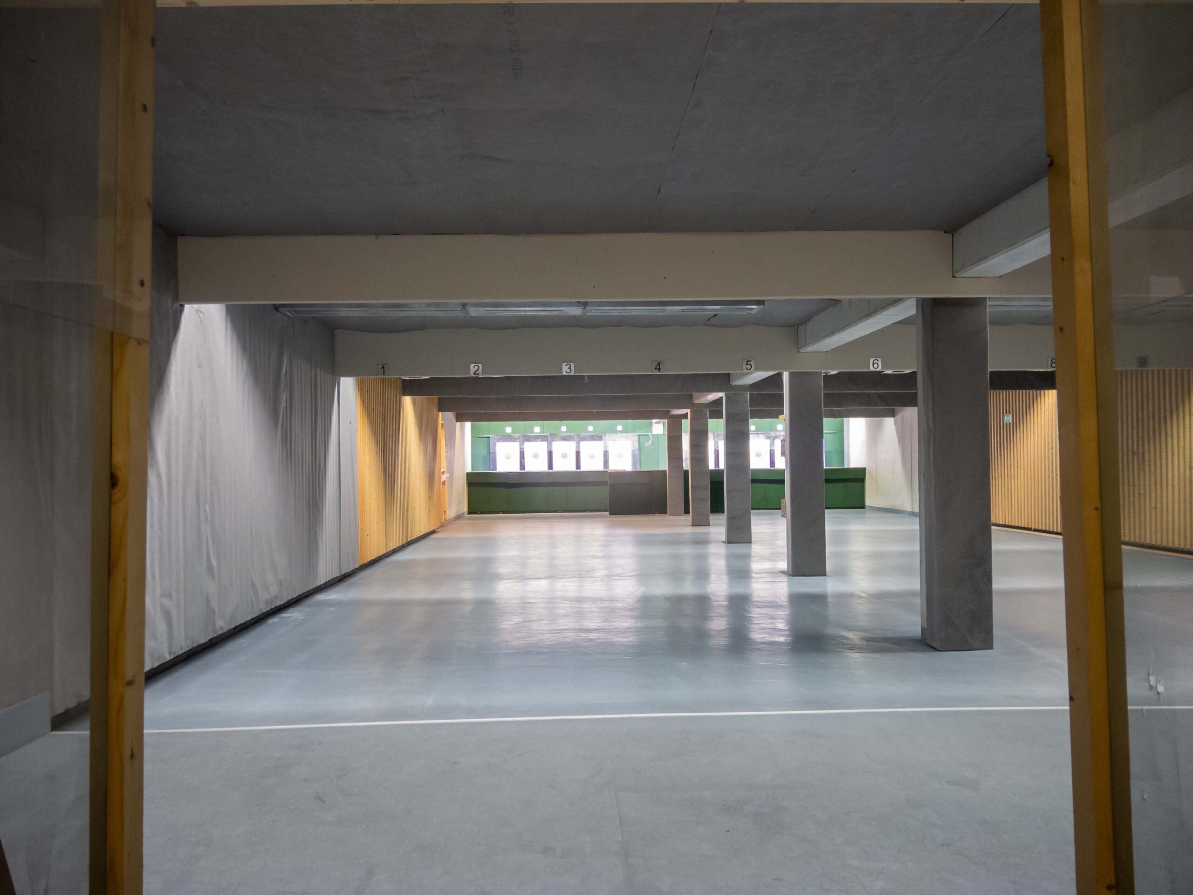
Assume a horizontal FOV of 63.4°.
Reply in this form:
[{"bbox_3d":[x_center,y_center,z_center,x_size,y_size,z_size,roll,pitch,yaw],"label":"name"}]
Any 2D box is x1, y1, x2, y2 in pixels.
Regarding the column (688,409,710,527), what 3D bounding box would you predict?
[{"bbox_3d":[2.061,0.404,19.360,0.374,2.328,0.335,-1,-1,-2],"label":"column"}]

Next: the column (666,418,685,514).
[{"bbox_3d":[1.924,0.480,23.609,0.374,2.322,0.335,-1,-1,-2],"label":"column"}]

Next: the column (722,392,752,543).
[{"bbox_3d":[2.195,0.324,15.112,0.374,2.345,0.335,-1,-1,-2],"label":"column"}]

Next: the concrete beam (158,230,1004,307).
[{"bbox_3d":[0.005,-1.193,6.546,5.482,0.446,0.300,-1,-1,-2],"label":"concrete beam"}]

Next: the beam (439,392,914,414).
[{"bbox_3d":[1.954,-0.974,19.363,10.152,0.457,0.300,-1,-1,-2],"label":"beam"}]

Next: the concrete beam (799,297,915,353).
[{"bbox_3d":[2.473,-1.248,8.727,0.323,0.300,3.994,-1,-1,-2],"label":"concrete beam"}]

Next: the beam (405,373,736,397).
[{"bbox_3d":[-0.407,-1.026,15.039,5.151,0.450,0.300,-1,-1,-2],"label":"beam"}]

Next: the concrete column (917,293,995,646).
[{"bbox_3d":[2.443,0.170,6.613,0.374,2.363,0.335,-1,-1,-2],"label":"concrete column"}]

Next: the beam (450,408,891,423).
[{"bbox_3d":[1.891,-0.893,23.614,10.672,0.453,0.300,-1,-1,-2],"label":"beam"}]

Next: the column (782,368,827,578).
[{"bbox_3d":[2.341,0.286,10.862,0.374,2.275,0.335,-1,-1,-2],"label":"column"}]

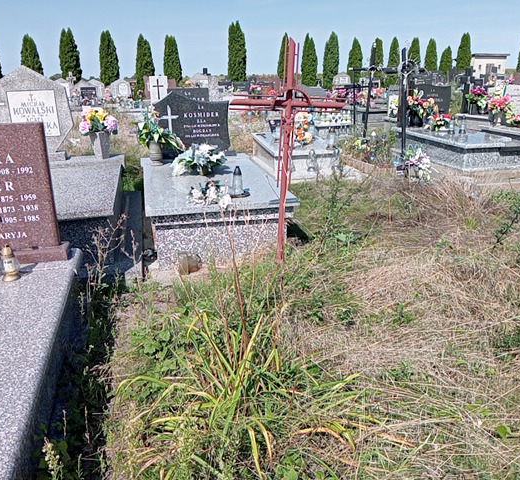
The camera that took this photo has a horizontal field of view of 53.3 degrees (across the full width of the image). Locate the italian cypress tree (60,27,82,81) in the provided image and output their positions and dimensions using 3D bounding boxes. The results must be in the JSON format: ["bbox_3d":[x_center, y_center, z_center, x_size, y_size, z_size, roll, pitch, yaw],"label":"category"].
[{"bbox_3d":[-12.160,-11.351,33.673,1.402,4.469,1.402,-4,18,-13],"label":"italian cypress tree"}]

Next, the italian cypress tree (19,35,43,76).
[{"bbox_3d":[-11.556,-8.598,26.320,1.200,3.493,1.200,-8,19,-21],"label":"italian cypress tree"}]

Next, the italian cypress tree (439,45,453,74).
[{"bbox_3d":[13.862,-12.791,38.644,1.000,3.170,1.000,5,19,18],"label":"italian cypress tree"}]

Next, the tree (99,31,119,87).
[{"bbox_3d":[-6.362,-7.320,21.990,0.850,2.930,0.824,-1,19,0],"label":"tree"}]

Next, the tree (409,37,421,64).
[{"bbox_3d":[9.167,-10.404,30.615,0.739,2.932,0.717,-1,19,0],"label":"tree"}]

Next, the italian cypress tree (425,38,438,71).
[{"bbox_3d":[12.571,-12.810,37.976,1.000,3.654,1.000,4,18,17],"label":"italian cypress tree"}]

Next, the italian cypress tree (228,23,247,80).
[{"bbox_3d":[-1.391,-11.319,32.575,1.170,4.553,1.170,-2,18,-2],"label":"italian cypress tree"}]

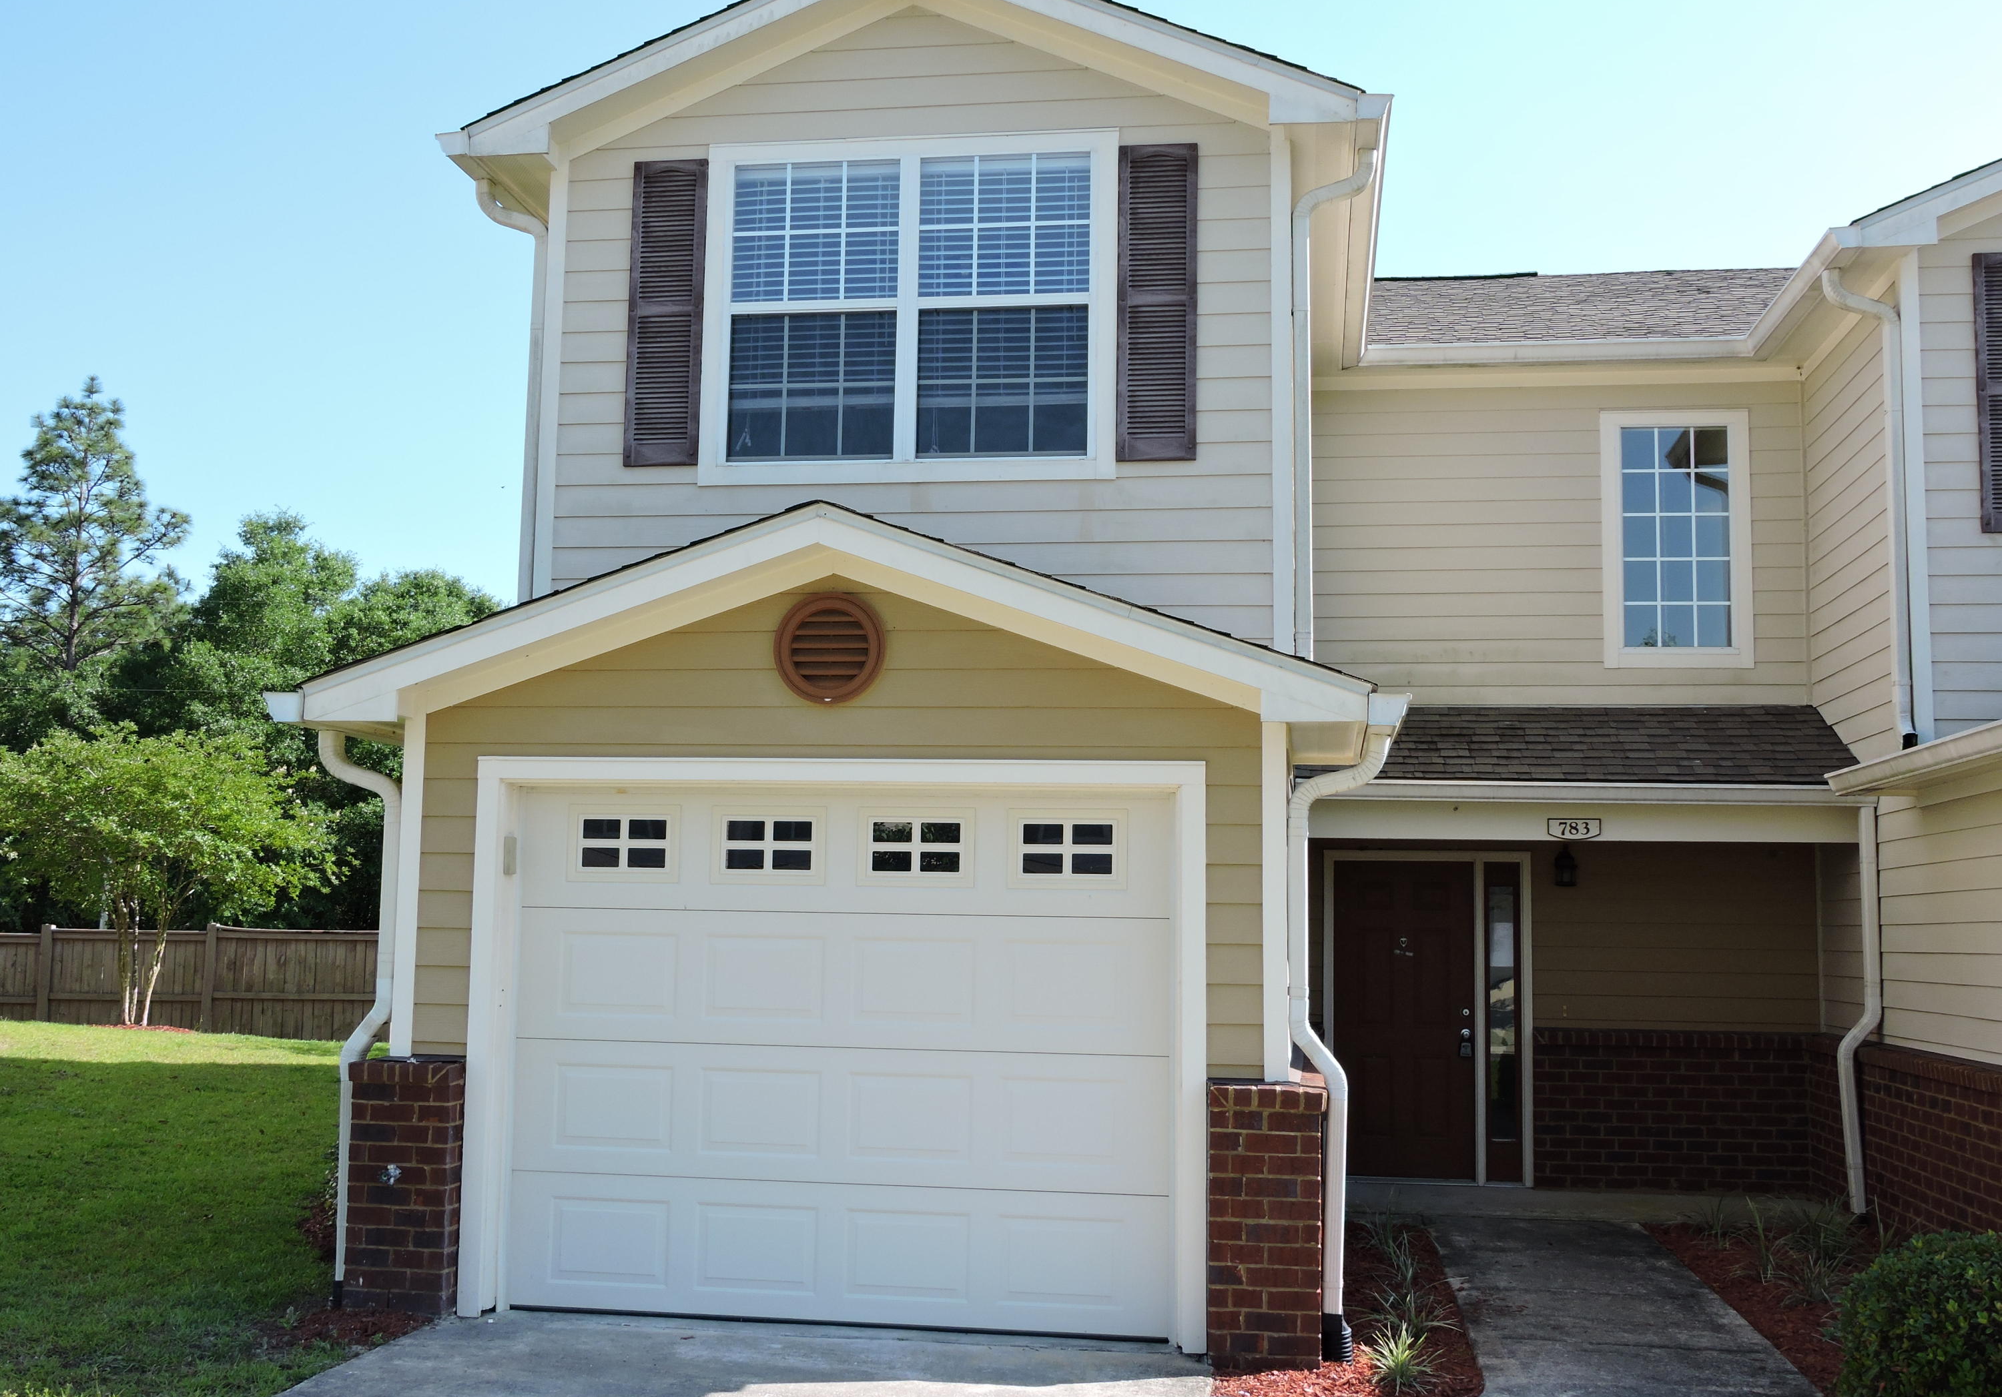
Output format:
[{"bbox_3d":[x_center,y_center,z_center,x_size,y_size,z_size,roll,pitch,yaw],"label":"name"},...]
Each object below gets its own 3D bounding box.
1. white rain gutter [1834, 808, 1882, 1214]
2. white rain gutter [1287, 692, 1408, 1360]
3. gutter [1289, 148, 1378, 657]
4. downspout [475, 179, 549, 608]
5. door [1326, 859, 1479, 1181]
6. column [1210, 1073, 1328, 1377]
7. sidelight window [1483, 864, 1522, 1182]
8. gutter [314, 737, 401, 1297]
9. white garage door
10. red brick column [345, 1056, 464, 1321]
[{"bbox_3d":[4.779,1.729,11.272,0.248,2.273,0.101,0,-7,8],"label":"white rain gutter"},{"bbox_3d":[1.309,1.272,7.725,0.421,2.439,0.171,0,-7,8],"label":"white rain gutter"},{"bbox_3d":[1.554,-1.312,9.390,0.398,2.540,0.111,0,-7,8],"label":"gutter"},{"bbox_3d":[-2.445,-1.360,9.980,0.398,2.470,0.111,0,-7,8],"label":"downspout"},{"bbox_3d":[2.594,2.056,12.998,0.897,2.016,0.060,0,-7,8],"label":"door"},{"bbox_3d":[1.025,1.996,7.748,0.428,1.048,0.383,0,-7,8],"label":"column"},{"bbox_3d":[3.207,2.060,12.908,0.242,2.016,0.060,0,-7,8],"label":"sidelight window"},{"bbox_3d":[-2.676,1.296,8.366,0.398,2.318,0.111,0,-7,8],"label":"gutter"},{"bbox_3d":[-0.664,1.444,8.224,2.747,2.132,0.060,0,-7,8],"label":"white garage door"},{"bbox_3d":[-2.374,1.979,8.246,0.444,1.003,0.383,0,-7,8],"label":"red brick column"}]

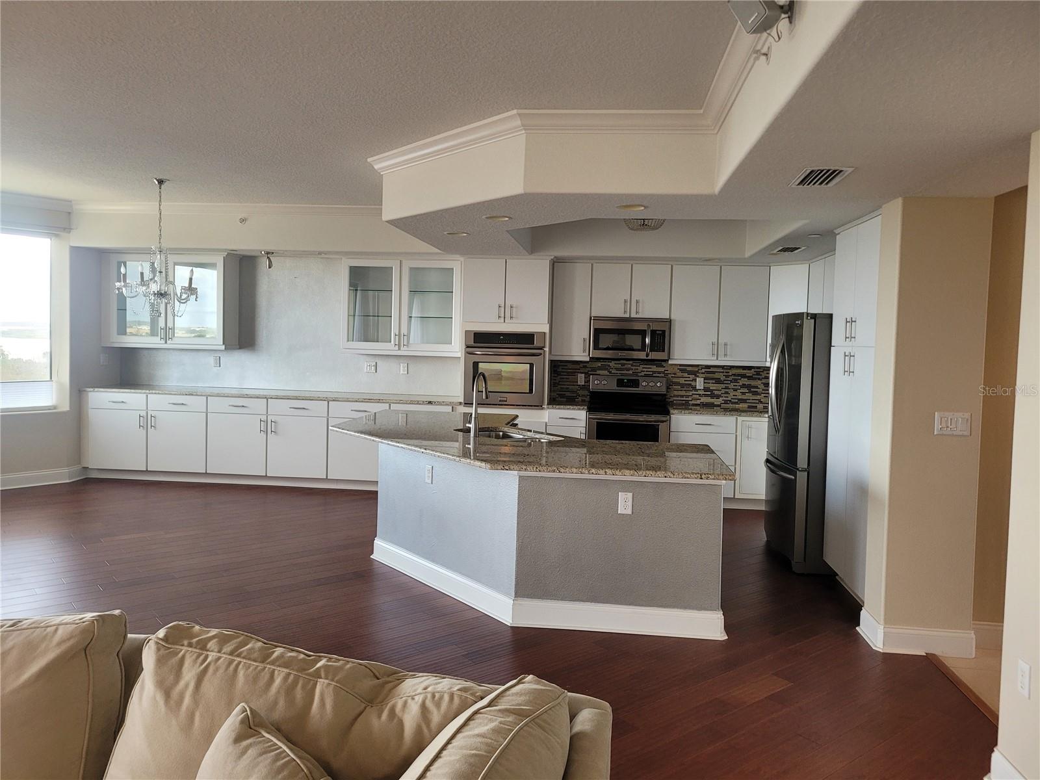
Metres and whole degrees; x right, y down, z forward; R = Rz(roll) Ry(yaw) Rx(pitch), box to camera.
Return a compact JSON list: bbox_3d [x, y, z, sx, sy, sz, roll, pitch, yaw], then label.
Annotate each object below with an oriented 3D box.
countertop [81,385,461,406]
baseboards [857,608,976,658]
[{"bbox_3d":[-2.415,0.041,7.931,3.770,0.035,0.640,2,4,6],"label":"countertop"},{"bbox_3d":[2.060,1.253,4.085,0.477,0.142,0.360,2,3,6],"label":"baseboards"}]

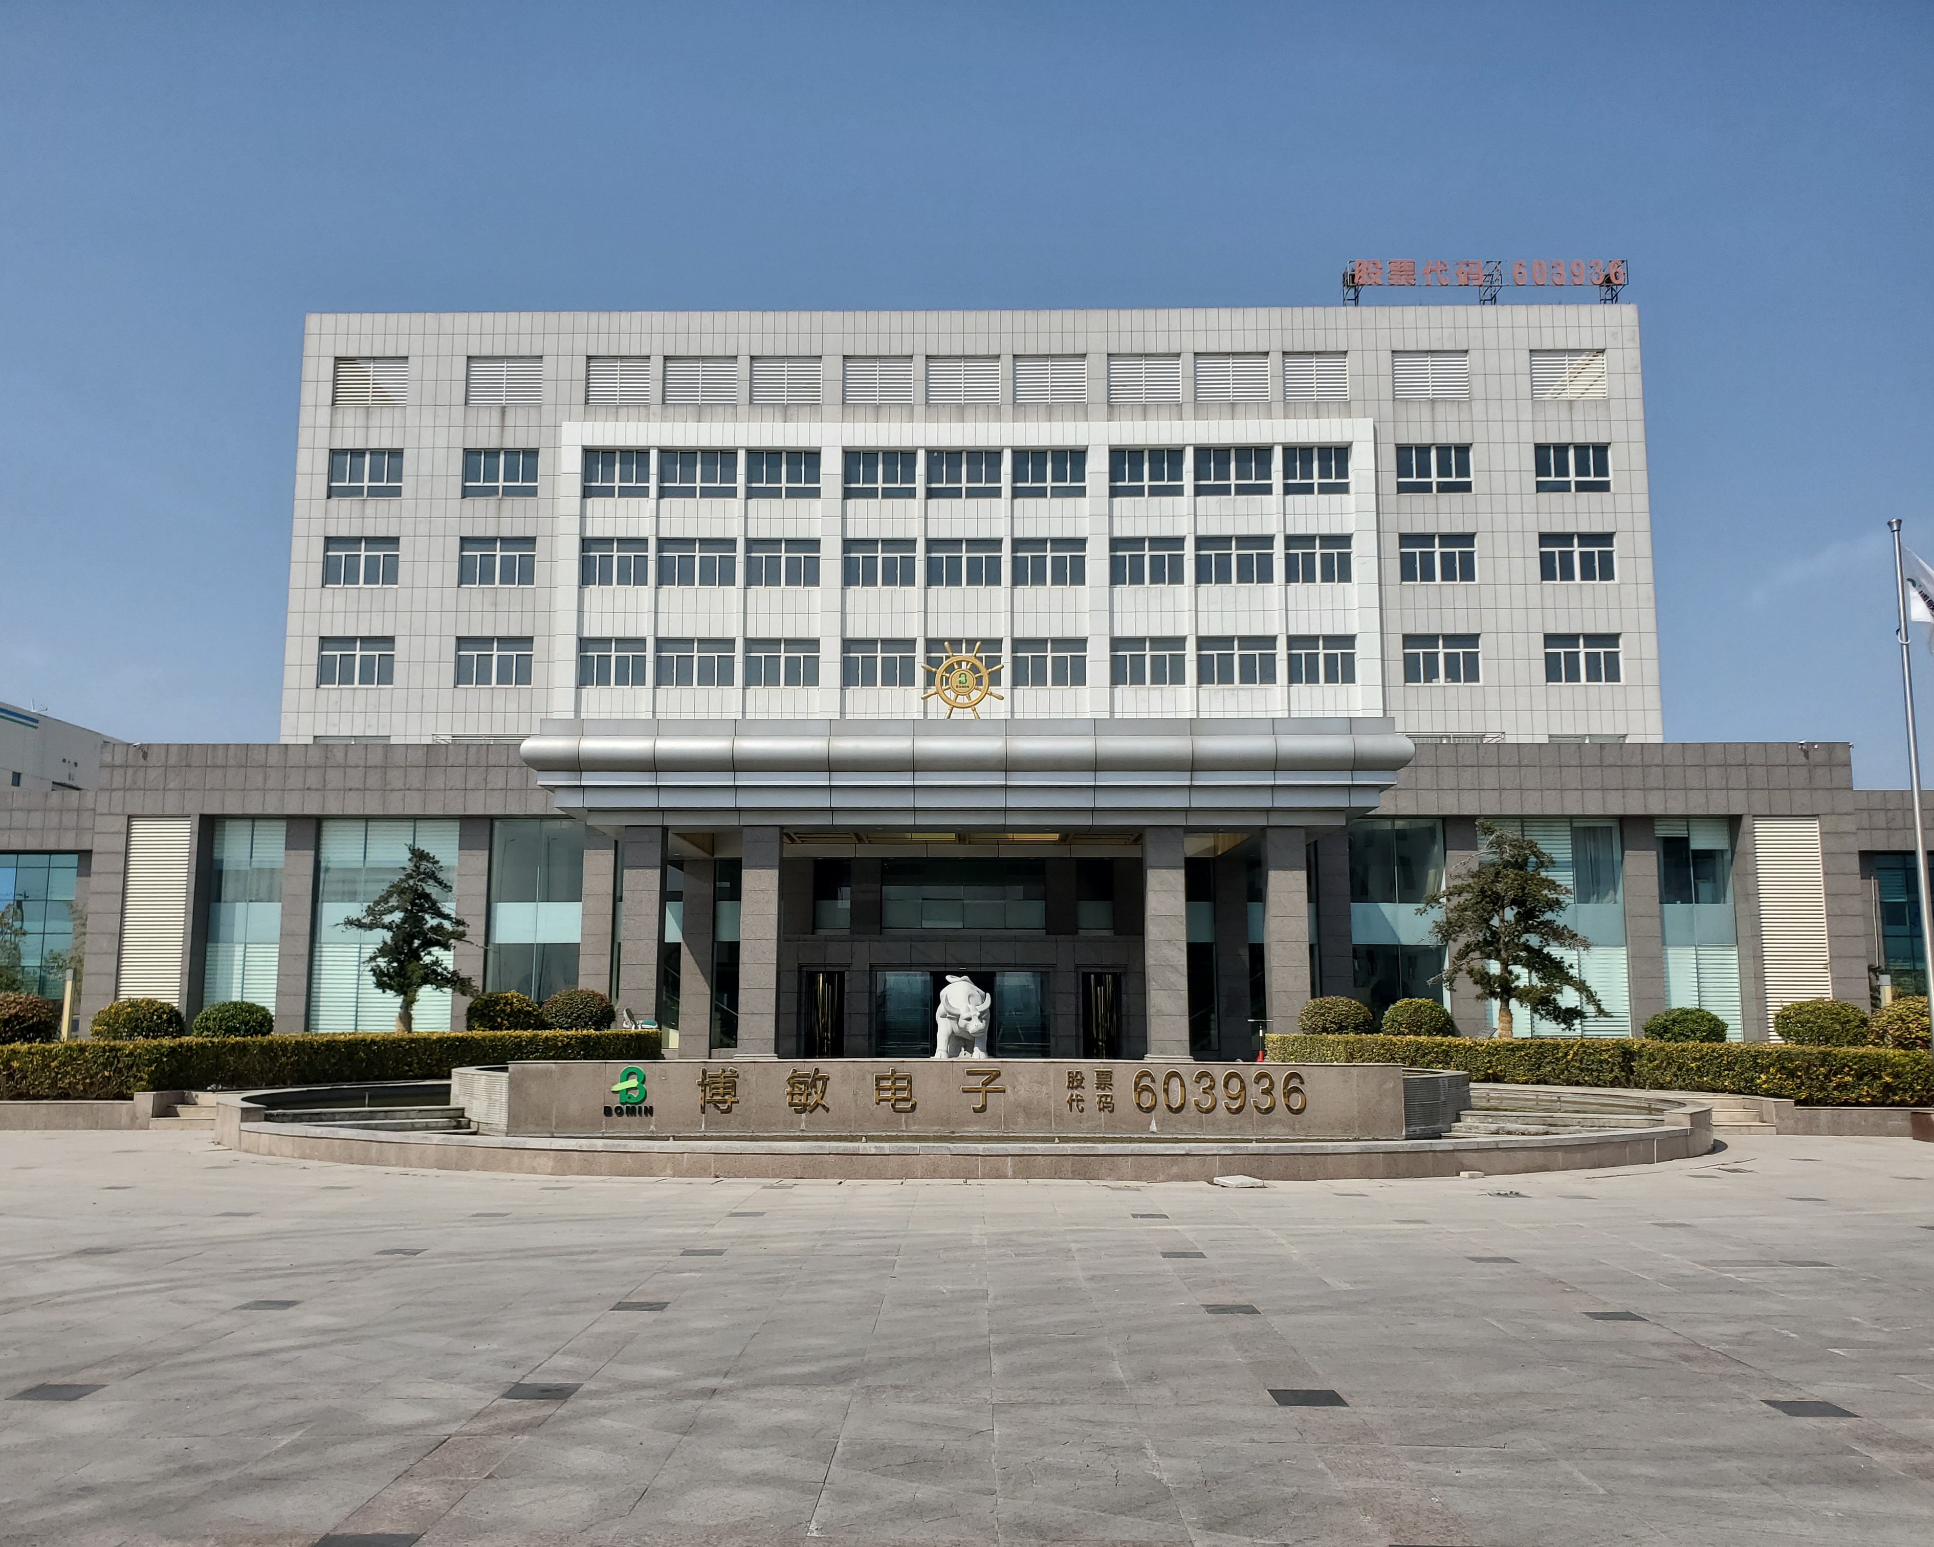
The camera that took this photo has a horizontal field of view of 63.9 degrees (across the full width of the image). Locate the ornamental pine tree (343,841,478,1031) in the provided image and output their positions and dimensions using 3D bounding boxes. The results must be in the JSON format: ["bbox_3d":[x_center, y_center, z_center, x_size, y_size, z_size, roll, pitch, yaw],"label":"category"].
[{"bbox_3d":[-11.165,3.585,31.061,2.737,4.310,2.600,0,-8,1],"label":"ornamental pine tree"}]

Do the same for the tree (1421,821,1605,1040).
[{"bbox_3d":[12.787,3.879,36.323,4.307,5.564,4.000,0,-8,0],"label":"tree"}]

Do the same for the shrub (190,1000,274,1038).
[{"bbox_3d":[-13.348,4.741,28.117,1.568,1.250,1.500,0,-8,1],"label":"shrub"}]

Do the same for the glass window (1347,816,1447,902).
[{"bbox_3d":[13.643,2.754,49.125,3.015,2.715,0.150,0,-8,0],"label":"glass window"}]

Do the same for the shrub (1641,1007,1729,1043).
[{"bbox_3d":[14.412,5.250,31.066,1.777,1.084,1.750,0,-8,0],"label":"shrub"}]

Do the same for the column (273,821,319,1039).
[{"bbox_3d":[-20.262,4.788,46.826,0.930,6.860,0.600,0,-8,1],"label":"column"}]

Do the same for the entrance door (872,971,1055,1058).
[{"bbox_3d":[-0.113,6.778,43.286,5.000,2.460,0.150,0,-8,1],"label":"entrance door"}]

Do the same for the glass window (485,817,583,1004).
[{"bbox_3d":[-11.666,4.184,41.697,2.623,6.019,0.150,0,-8,1],"label":"glass window"}]

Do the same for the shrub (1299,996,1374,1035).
[{"bbox_3d":[8.515,5.867,35.827,1.789,1.398,1.750,0,-8,0],"label":"shrub"}]

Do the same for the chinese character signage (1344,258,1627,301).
[{"bbox_3d":[18.913,-17.989,56.491,10.207,1.600,1.100,0,-8,1],"label":"chinese character signage"}]

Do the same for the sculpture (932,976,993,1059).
[{"bbox_3d":[-0.066,3.332,21.047,0.810,1.160,1.600,1,-8,-7],"label":"sculpture"}]

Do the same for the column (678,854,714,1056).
[{"bbox_3d":[-8.342,5.727,48.332,0.946,6.210,0.900,0,-8,0],"label":"column"}]

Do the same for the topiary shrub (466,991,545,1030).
[{"bbox_3d":[-9.011,4.929,30.316,1.589,1.300,1.550,0,-8,1],"label":"topiary shrub"}]

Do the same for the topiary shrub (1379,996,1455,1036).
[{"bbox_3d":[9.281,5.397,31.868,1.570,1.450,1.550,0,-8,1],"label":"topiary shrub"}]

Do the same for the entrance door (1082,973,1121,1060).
[{"bbox_3d":[3.796,6.776,43.185,1.120,2.450,0.150,0,-8,1],"label":"entrance door"}]

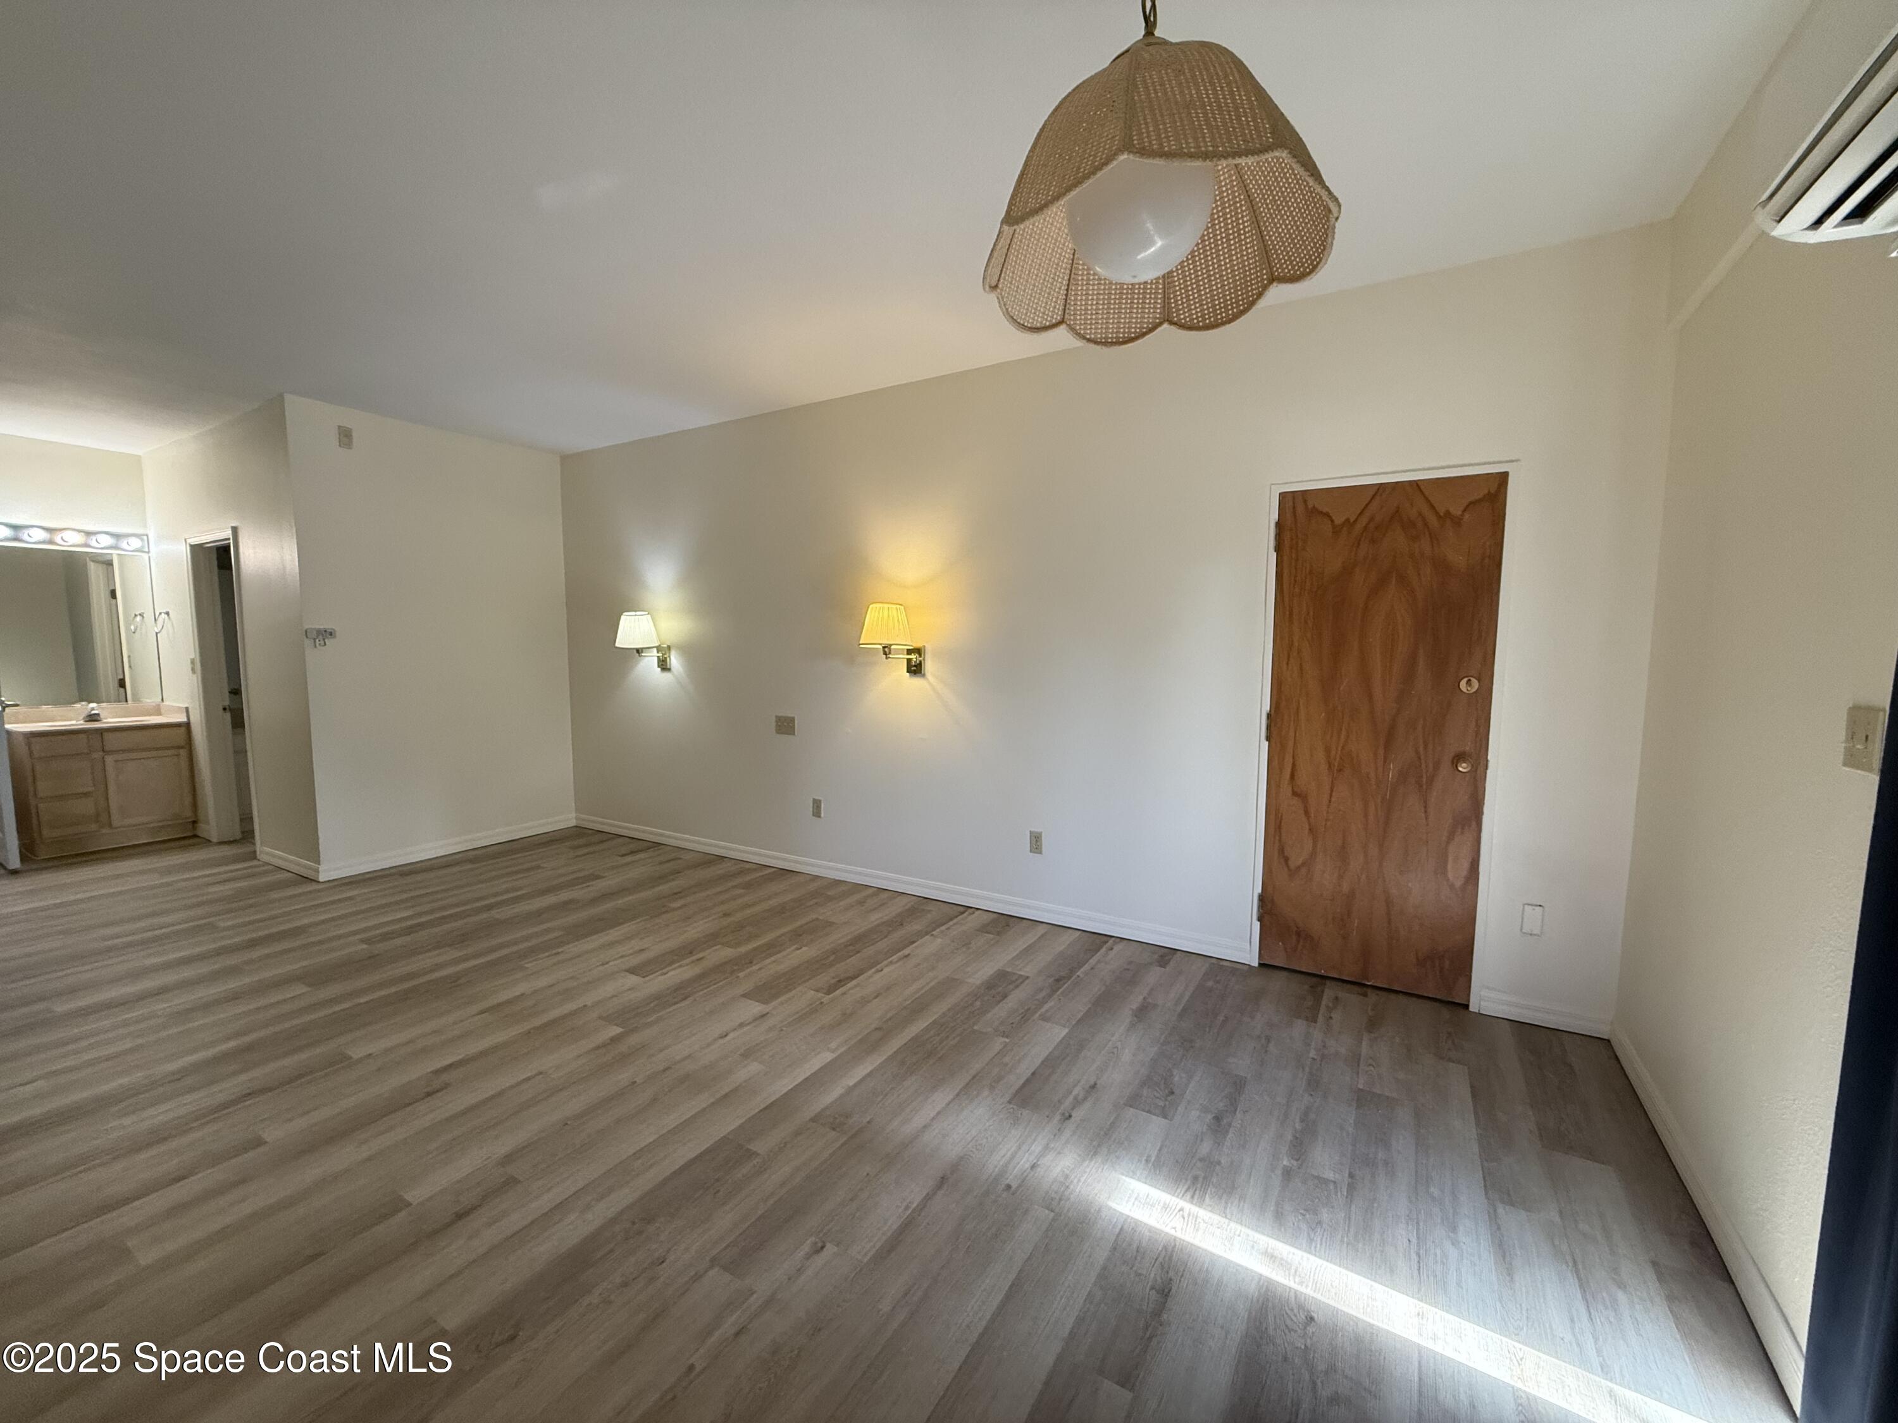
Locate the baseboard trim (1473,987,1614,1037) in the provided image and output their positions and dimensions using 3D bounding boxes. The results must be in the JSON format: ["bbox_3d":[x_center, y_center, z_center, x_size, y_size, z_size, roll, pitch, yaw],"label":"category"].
[{"bbox_3d":[2.215,1.127,2.854,0.395,0.098,0.014,3,6,31],"label":"baseboard trim"}]

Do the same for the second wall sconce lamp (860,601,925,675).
[{"bbox_3d":[-0.286,-0.373,4.023,0.280,0.375,0.380,3,6,31],"label":"second wall sconce lamp"}]

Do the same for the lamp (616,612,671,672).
[{"bbox_3d":[-2.011,-0.465,5.062,0.280,0.375,0.380,3,6,31],"label":"lamp"}]

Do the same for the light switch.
[{"bbox_3d":[1.618,0.051,1.357,0.009,0.114,0.113,3,6,31],"label":"light switch"}]

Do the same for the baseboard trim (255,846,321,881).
[{"bbox_3d":[-4.056,0.932,4.721,0.850,0.098,0.014,3,6,31],"label":"baseboard trim"}]

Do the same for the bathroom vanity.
[{"bbox_3d":[-5.841,0.505,5.316,0.520,0.825,0.755,3,6,31],"label":"bathroom vanity"}]

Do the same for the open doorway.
[{"bbox_3d":[-4.759,-0.107,5.112,0.860,2.090,0.120,3,6,31],"label":"open doorway"}]

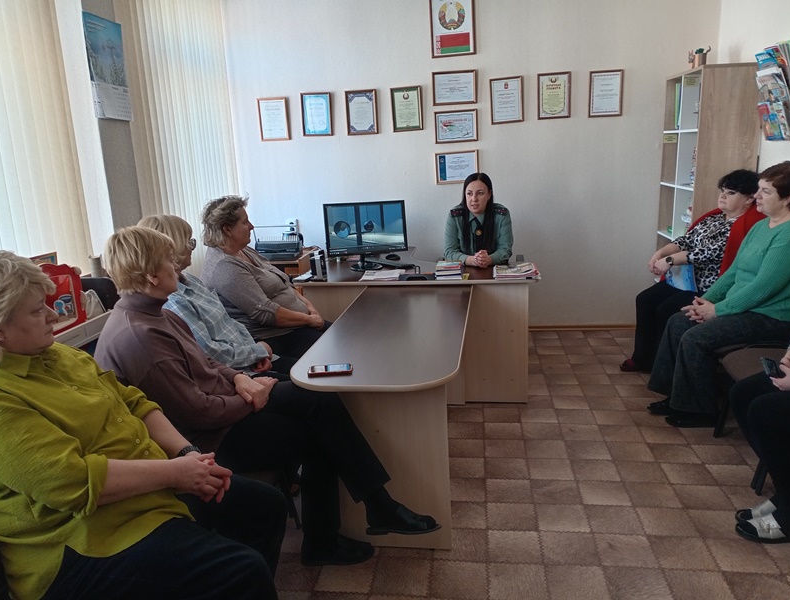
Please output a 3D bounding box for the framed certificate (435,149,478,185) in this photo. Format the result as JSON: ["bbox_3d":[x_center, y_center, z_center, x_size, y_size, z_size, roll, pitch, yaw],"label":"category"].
[{"bbox_3d":[0.486,-1.022,4.834,0.325,0.238,0.024,-1,14,6],"label":"framed certificate"}]

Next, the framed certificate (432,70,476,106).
[{"bbox_3d":[0.454,-1.592,4.695,0.332,0.240,0.020,0,14,8],"label":"framed certificate"}]

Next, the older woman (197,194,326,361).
[{"bbox_3d":[-0.568,0.080,3.354,0.760,1.270,0.540,-2,13,2],"label":"older woman"}]

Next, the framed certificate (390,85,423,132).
[{"bbox_3d":[0.092,-1.457,4.770,0.238,0.325,0.024,-1,14,6],"label":"framed certificate"}]

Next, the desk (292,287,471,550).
[{"bbox_3d":[0.037,0.457,2.942,0.620,0.720,1.565,-1,14,9],"label":"desk"}]

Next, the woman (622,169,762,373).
[{"bbox_3d":[1.759,-0.110,3.716,0.680,1.290,0.550,-2,13,2],"label":"woman"}]

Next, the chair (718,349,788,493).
[{"bbox_3d":[1.790,0.352,2.787,0.570,0.820,0.530,0,14,8],"label":"chair"}]

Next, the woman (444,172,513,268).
[{"bbox_3d":[0.562,-0.169,4.119,0.470,1.310,0.660,0,14,8],"label":"woman"}]

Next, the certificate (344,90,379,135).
[{"bbox_3d":[-0.253,-1.448,4.824,0.245,0.325,0.020,0,14,8],"label":"certificate"}]

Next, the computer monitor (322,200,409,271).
[{"bbox_3d":[-0.172,-0.405,3.930,0.510,0.410,0.200,-5,14,-13],"label":"computer monitor"}]

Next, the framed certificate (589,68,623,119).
[{"bbox_3d":[1.547,-1.509,4.571,0.239,0.323,0.020,0,14,8],"label":"framed certificate"}]

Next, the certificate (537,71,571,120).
[{"bbox_3d":[1.188,-1.516,4.637,0.238,0.325,0.024,-1,14,6],"label":"certificate"}]

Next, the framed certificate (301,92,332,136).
[{"bbox_3d":[-0.608,-1.440,4.851,0.238,0.325,0.024,-1,14,6],"label":"framed certificate"}]

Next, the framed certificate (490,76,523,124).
[{"bbox_3d":[0.845,-1.495,4.679,0.238,0.325,0.024,-1,14,6],"label":"framed certificate"}]

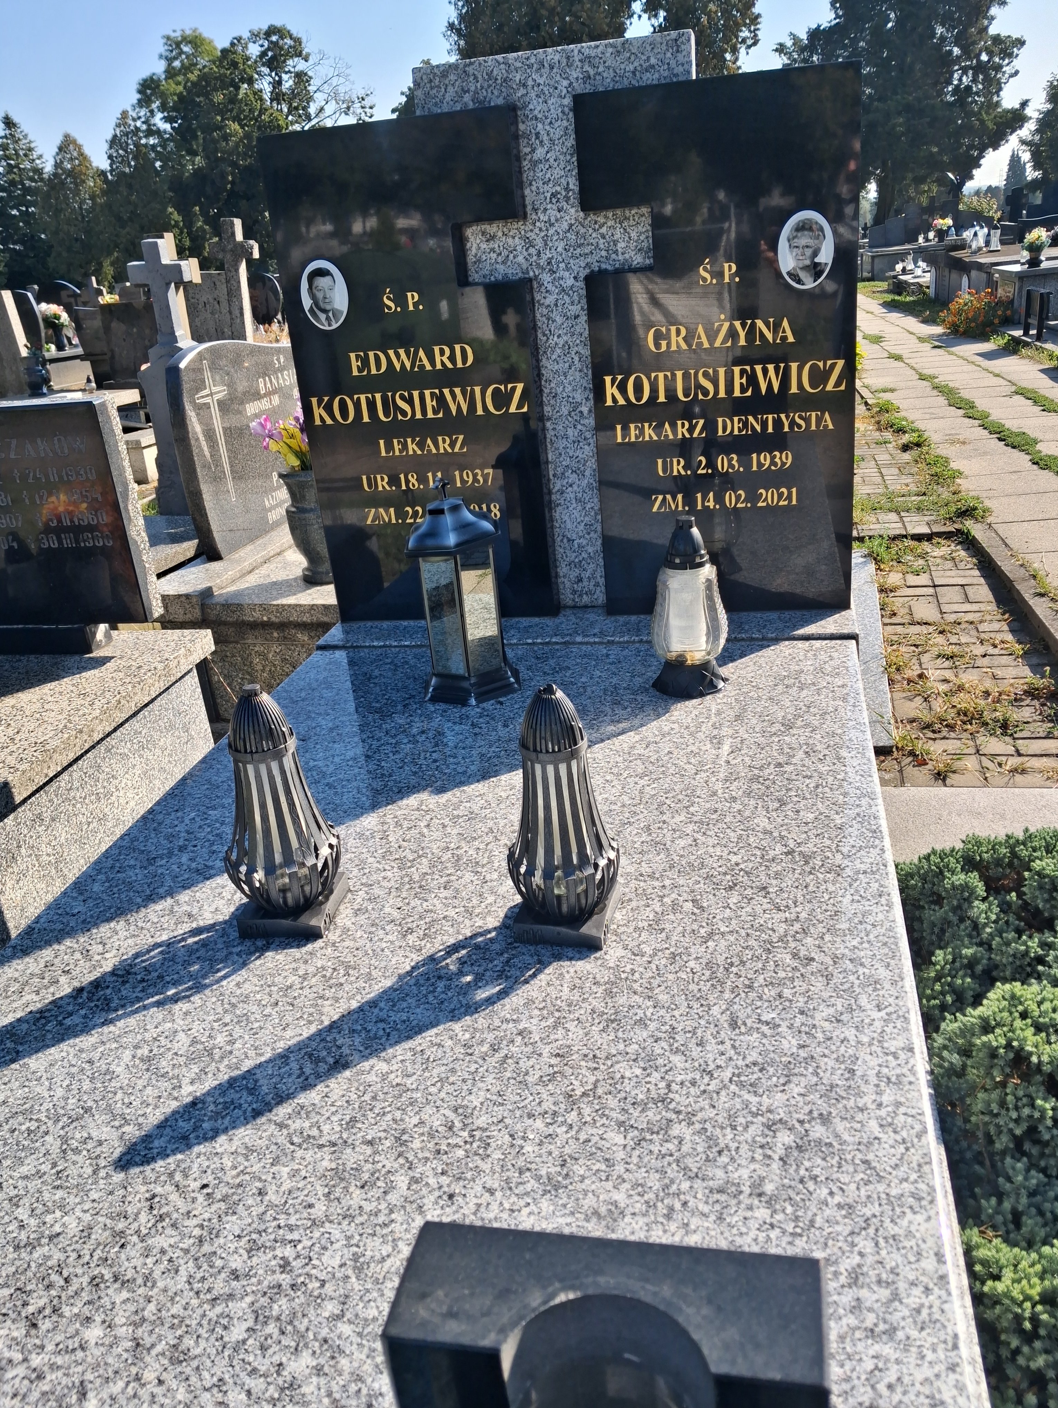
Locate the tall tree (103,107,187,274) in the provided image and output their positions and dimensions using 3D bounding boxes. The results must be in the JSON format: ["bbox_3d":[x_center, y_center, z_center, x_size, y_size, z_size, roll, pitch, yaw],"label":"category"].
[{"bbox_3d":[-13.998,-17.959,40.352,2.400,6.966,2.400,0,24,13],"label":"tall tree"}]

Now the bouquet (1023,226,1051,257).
[{"bbox_3d":[5.501,-5.000,11.900,0.290,0.300,0.280,0,24,13],"label":"bouquet"}]

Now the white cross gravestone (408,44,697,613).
[{"bbox_3d":[0.083,-0.665,2.077,0.473,0.983,0.075,0,23,13],"label":"white cross gravestone"}]

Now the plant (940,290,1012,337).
[{"bbox_3d":[4.833,-4.225,11.900,0.760,0.470,0.600,0,24,13],"label":"plant"}]

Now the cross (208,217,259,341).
[{"bbox_3d":[-2.170,-2.986,8.471,0.360,1.396,0.130,0,24,13],"label":"cross"}]

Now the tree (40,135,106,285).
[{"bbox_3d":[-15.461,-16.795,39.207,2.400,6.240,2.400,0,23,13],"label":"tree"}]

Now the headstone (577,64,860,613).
[{"bbox_3d":[0.357,-0.623,2.031,0.474,0.924,0.080,0,24,13],"label":"headstone"}]

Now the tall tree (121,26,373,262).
[{"bbox_3d":[-11.875,-24.532,50.142,9.000,11.033,8.500,0,24,13],"label":"tall tree"}]

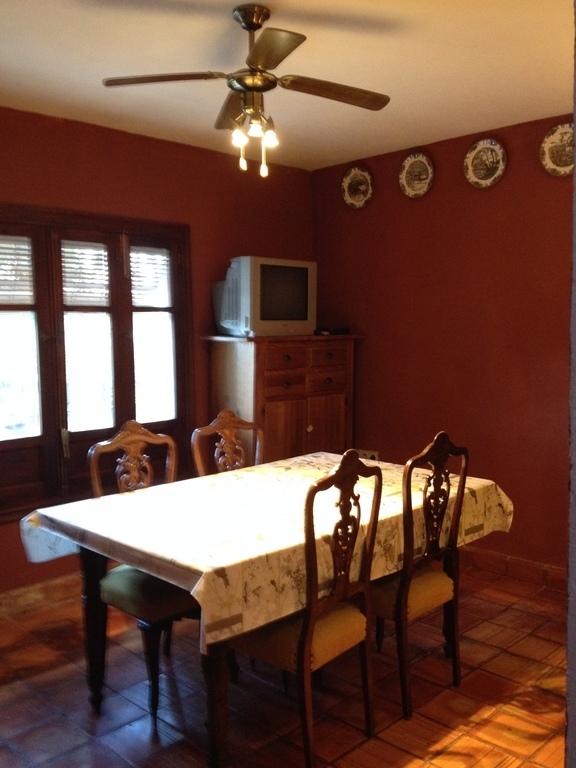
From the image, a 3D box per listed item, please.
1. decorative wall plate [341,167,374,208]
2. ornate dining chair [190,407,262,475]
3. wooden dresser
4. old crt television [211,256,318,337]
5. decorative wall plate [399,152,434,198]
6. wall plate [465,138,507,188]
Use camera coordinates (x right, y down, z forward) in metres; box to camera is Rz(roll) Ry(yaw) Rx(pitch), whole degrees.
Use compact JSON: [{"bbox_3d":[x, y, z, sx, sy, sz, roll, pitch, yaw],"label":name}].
[{"bbox_3d":[0.461,-1.298,5.135,0.030,0.270,0.270,-5,7,-42],"label":"decorative wall plate"},{"bbox_3d":[-0.126,0.666,3.584,0.490,1.063,0.540,-5,6,-40],"label":"ornate dining chair"},{"bbox_3d":[-0.009,0.383,5.032,0.430,1.379,1.020,4,7,43],"label":"wooden dresser"},{"bbox_3d":[-0.176,-0.523,4.817,0.450,0.467,0.576,4,7,43],"label":"old crt television"},{"bbox_3d":[0.791,-1.279,4.771,0.030,0.272,0.272,-5,7,-42],"label":"decorative wall plate"},{"bbox_3d":[1.123,-1.250,4.407,0.030,0.275,0.275,-5,7,-42],"label":"wall plate"}]

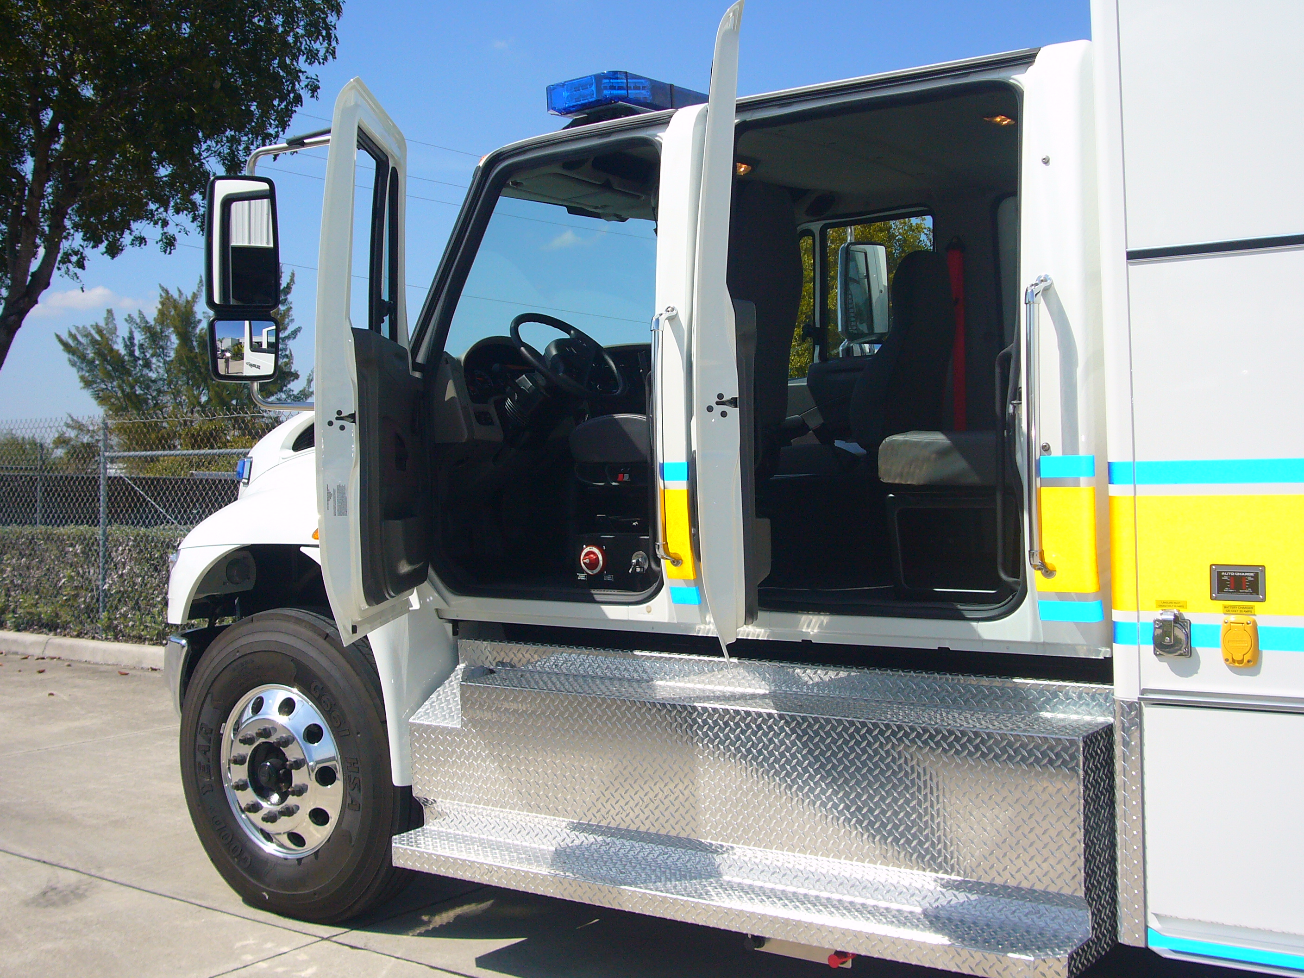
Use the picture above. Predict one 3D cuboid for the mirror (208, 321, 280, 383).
[{"bbox_3d":[-1.278,-0.434,4.960,0.213,0.187,0.110,-3,3,-24],"label":"mirror"}]

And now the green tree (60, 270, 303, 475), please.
[{"bbox_3d":[-8.785,-1.738,29.500,4.600,4.700,4.300,-3,3,-17],"label":"green tree"}]

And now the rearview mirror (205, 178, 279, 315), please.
[{"bbox_3d":[-1.283,-0.765,4.970,0.225,0.425,0.120,-3,3,-24],"label":"rearview mirror"}]

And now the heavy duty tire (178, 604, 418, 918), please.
[{"bbox_3d":[-1.200,0.944,5.480,1.065,1.065,0.290,-1,3,35],"label":"heavy duty tire"}]

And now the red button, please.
[{"bbox_3d":[-0.185,0.222,4.960,0.092,0.092,0.050,-1,3,36],"label":"red button"}]

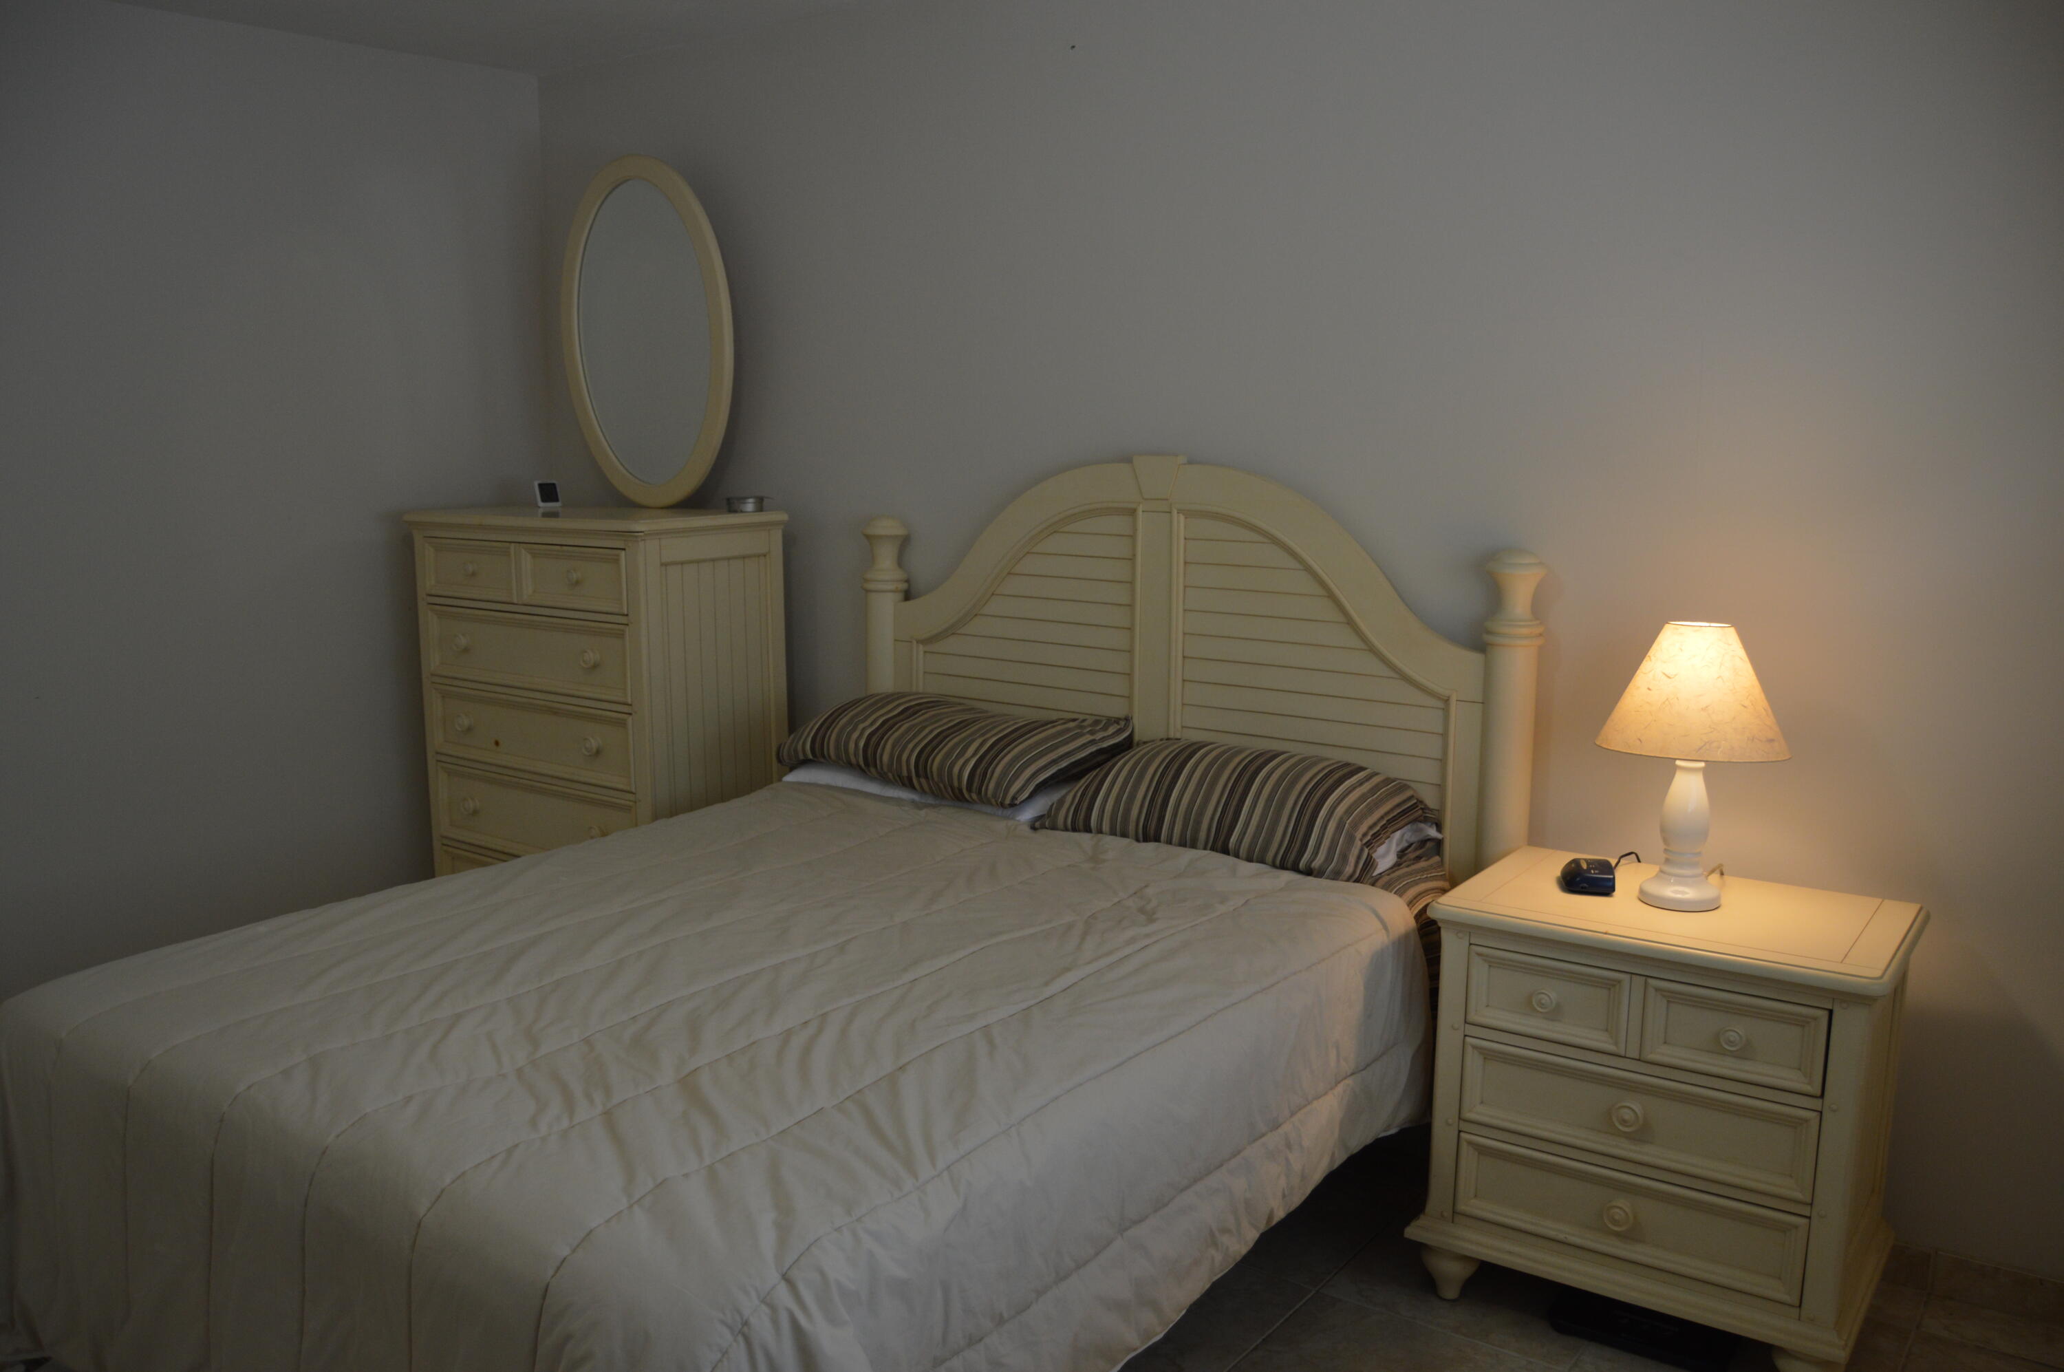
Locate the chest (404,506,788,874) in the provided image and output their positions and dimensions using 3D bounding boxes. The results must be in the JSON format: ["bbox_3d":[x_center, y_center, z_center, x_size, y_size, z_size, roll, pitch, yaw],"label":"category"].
[{"bbox_3d":[-1.234,0.158,4.424,1.050,1.283,0.490,6,11,36],"label":"chest"}]

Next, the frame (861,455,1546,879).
[{"bbox_3d":[0.270,0.212,3.505,1.750,1.453,0.115,7,11,38],"label":"frame"}]

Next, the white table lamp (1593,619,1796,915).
[{"bbox_3d":[1.110,0.127,2.609,0.310,0.475,0.310,7,11,38],"label":"white table lamp"}]

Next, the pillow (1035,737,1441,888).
[{"bbox_3d":[0.404,0.231,3.094,0.730,0.165,0.430,7,18,38],"label":"pillow"}]

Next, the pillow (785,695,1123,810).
[{"bbox_3d":[-0.196,0.124,3.540,0.720,0.150,0.420,7,24,38],"label":"pillow"}]

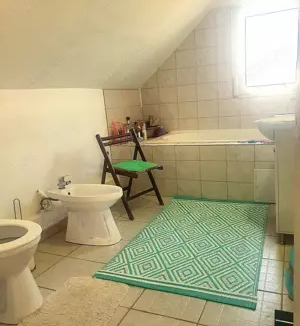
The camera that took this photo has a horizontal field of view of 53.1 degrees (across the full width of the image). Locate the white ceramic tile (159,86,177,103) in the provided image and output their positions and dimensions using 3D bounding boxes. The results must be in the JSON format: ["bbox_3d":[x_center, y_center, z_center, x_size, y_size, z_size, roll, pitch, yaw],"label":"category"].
[{"bbox_3d":[0.228,-0.857,3.777,0.249,0.202,0.010,1,11,24],"label":"white ceramic tile"}]

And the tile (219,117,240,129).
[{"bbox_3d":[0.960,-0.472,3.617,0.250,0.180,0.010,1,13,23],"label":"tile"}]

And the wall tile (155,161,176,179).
[{"bbox_3d":[0.155,0.071,3.108,0.248,0.200,0.010,1,12,24],"label":"wall tile"}]

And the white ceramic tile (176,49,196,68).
[{"bbox_3d":[0.435,-1.263,3.644,0.250,0.202,0.010,1,13,23],"label":"white ceramic tile"}]

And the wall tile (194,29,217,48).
[{"bbox_3d":[0.642,-1.438,3.459,0.250,0.201,0.010,1,13,24],"label":"wall tile"}]

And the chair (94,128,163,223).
[{"bbox_3d":[-0.180,0.069,2.809,0.515,0.745,0.475,5,14,40],"label":"chair"}]

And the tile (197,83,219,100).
[{"bbox_3d":[0.686,-0.849,3.579,0.250,0.201,0.010,1,13,24],"label":"tile"}]

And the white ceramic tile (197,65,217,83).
[{"bbox_3d":[0.672,-1.045,3.539,0.250,0.201,0.010,1,13,24],"label":"white ceramic tile"}]

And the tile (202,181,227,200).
[{"bbox_3d":[0.629,0.266,2.959,0.254,0.187,0.010,1,11,24],"label":"tile"}]

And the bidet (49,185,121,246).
[{"bbox_3d":[-0.456,0.378,2.258,0.590,0.380,0.350,1,12,24],"label":"bidet"}]

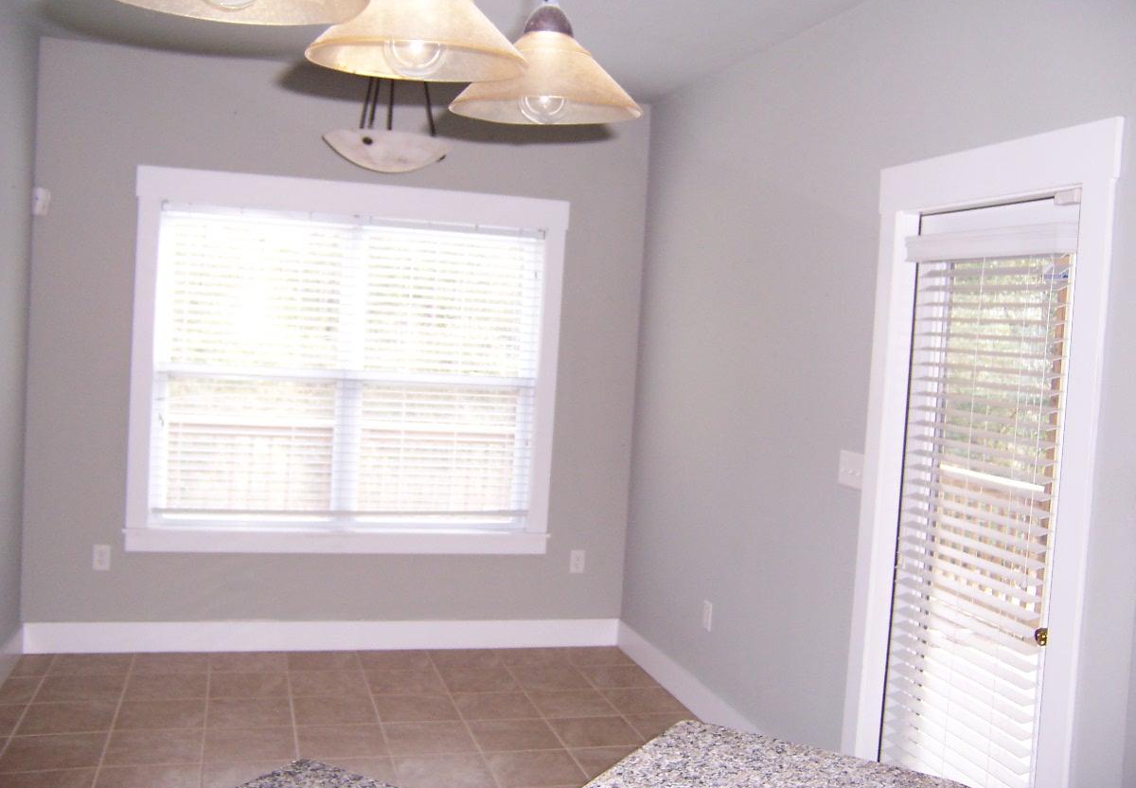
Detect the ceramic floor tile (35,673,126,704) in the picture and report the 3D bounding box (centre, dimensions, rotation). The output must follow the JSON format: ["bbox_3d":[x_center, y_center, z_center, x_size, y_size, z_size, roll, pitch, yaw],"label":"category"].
[{"bbox_3d":[-1.987,1.209,4.419,0.328,0.010,0.328,3,3,-17],"label":"ceramic floor tile"}]

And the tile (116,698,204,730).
[{"bbox_3d":[-1.586,1.258,4.225,0.330,0.010,0.330,3,3,-17],"label":"tile"}]

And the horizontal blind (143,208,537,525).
[{"bbox_3d":[-1.014,-0.112,5.206,1.799,1.463,0.050,3,3,-17],"label":"horizontal blind"}]

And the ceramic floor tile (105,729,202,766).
[{"bbox_3d":[-1.487,1.277,3.897,0.330,0.010,0.330,3,3,-17],"label":"ceramic floor tile"}]

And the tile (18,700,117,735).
[{"bbox_3d":[-1.893,1.231,4.101,0.328,0.010,0.328,3,3,-17],"label":"tile"}]

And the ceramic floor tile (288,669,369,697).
[{"bbox_3d":[-1.042,1.267,4.727,0.330,0.010,0.330,3,3,-17],"label":"ceramic floor tile"}]

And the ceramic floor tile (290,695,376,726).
[{"bbox_3d":[-0.947,1.294,4.418,0.330,0.010,0.330,3,3,-17],"label":"ceramic floor tile"}]

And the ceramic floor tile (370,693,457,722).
[{"bbox_3d":[-0.628,1.307,4.502,0.330,0.010,0.330,3,3,-17],"label":"ceramic floor tile"}]

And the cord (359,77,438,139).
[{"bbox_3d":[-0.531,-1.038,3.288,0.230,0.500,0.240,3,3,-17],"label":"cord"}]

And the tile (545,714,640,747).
[{"bbox_3d":[0.106,1.370,4.388,0.330,0.010,0.330,3,3,-17],"label":"tile"}]

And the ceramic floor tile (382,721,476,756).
[{"bbox_3d":[-0.533,1.330,4.182,0.330,0.010,0.330,3,3,-17],"label":"ceramic floor tile"}]

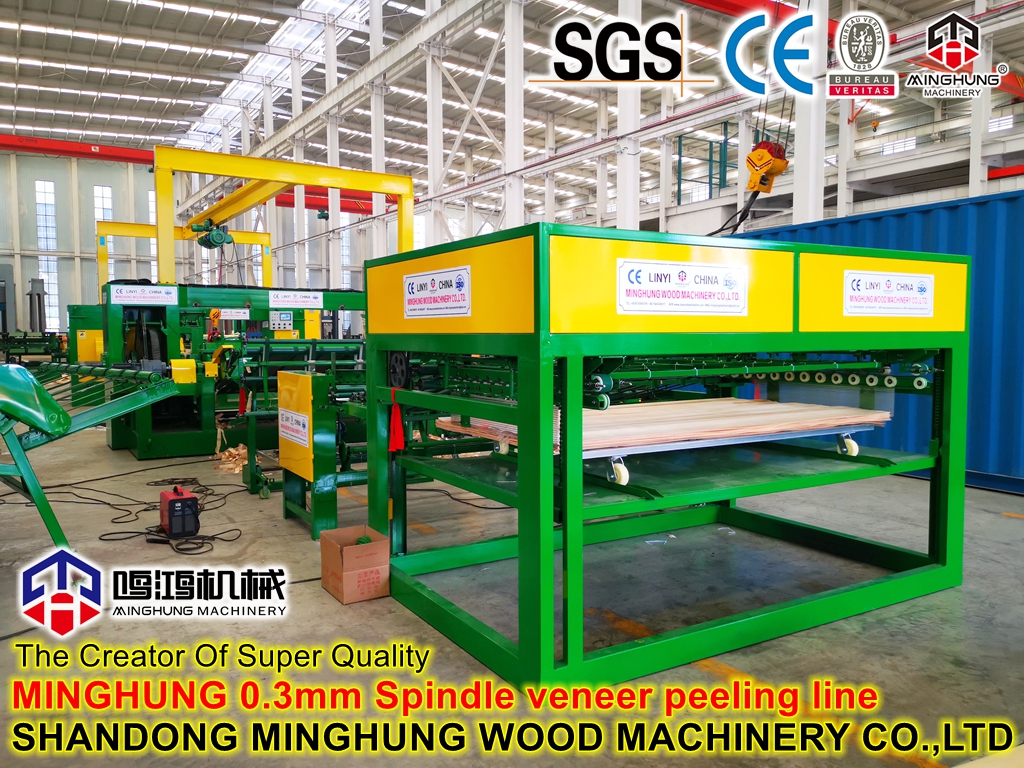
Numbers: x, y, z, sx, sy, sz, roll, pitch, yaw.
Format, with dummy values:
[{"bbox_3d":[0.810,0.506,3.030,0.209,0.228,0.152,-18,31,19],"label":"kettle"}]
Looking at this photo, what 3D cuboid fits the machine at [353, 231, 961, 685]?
[{"bbox_3d":[0.925,0.239,4.895,3.064,2.000,1.984,-3,4,-31],"label":"machine"}]

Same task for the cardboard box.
[{"bbox_3d":[-0.946,1.084,4.815,0.285,0.342,0.388,-2,4,-31],"label":"cardboard box"}]

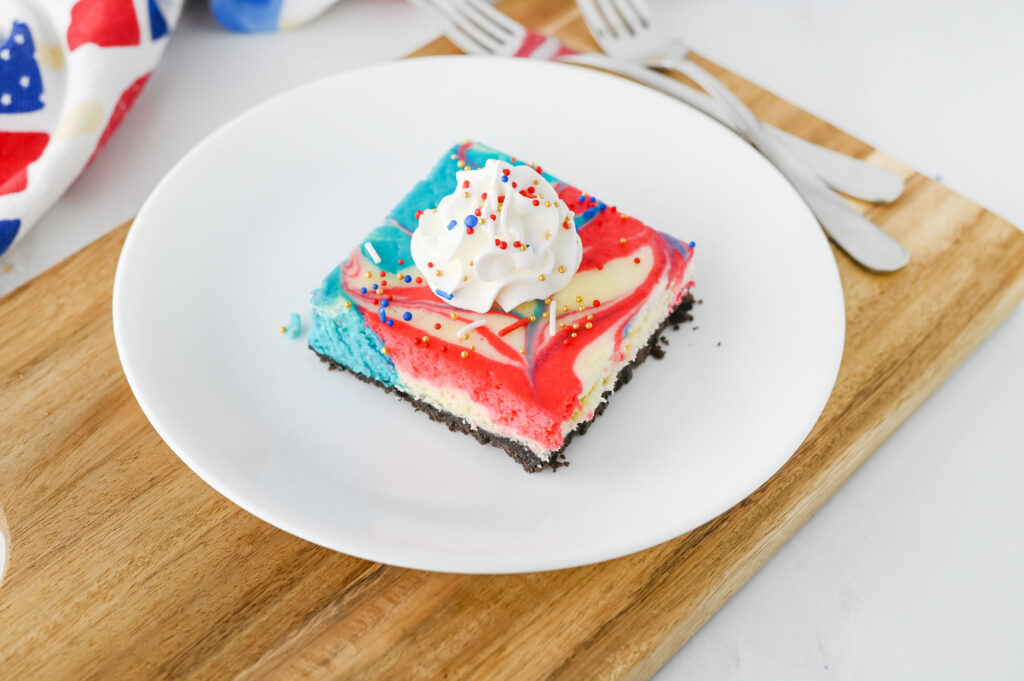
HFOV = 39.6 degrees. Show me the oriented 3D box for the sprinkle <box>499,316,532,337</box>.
[{"bbox_3d":[0.001,-0.004,0.392,0.011,0.002,0.002,-27,54,-25],"label":"sprinkle"}]

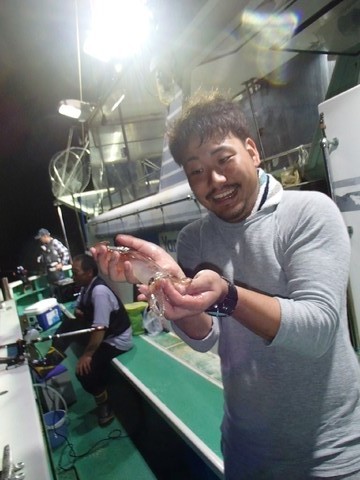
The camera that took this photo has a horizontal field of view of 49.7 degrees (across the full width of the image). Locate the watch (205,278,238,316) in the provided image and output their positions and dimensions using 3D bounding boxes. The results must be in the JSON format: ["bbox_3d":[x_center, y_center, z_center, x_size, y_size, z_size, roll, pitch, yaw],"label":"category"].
[{"bbox_3d":[0.070,0.098,0.680,0.045,0.059,0.066,24,-25,-34],"label":"watch"}]

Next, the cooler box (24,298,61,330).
[{"bbox_3d":[-1.970,1.100,5.630,0.260,0.330,0.400,-11,5,25],"label":"cooler box"}]

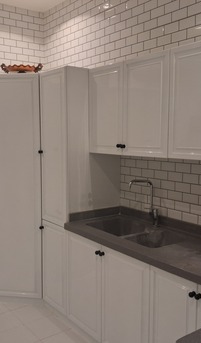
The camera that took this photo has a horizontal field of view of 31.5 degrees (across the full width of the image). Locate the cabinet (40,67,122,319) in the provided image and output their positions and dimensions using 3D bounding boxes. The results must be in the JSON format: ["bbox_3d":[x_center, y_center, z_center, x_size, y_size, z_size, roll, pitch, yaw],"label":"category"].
[{"bbox_3d":[-0.186,0.186,3.383,0.604,2.173,0.445,-4,7,-38],"label":"cabinet"}]

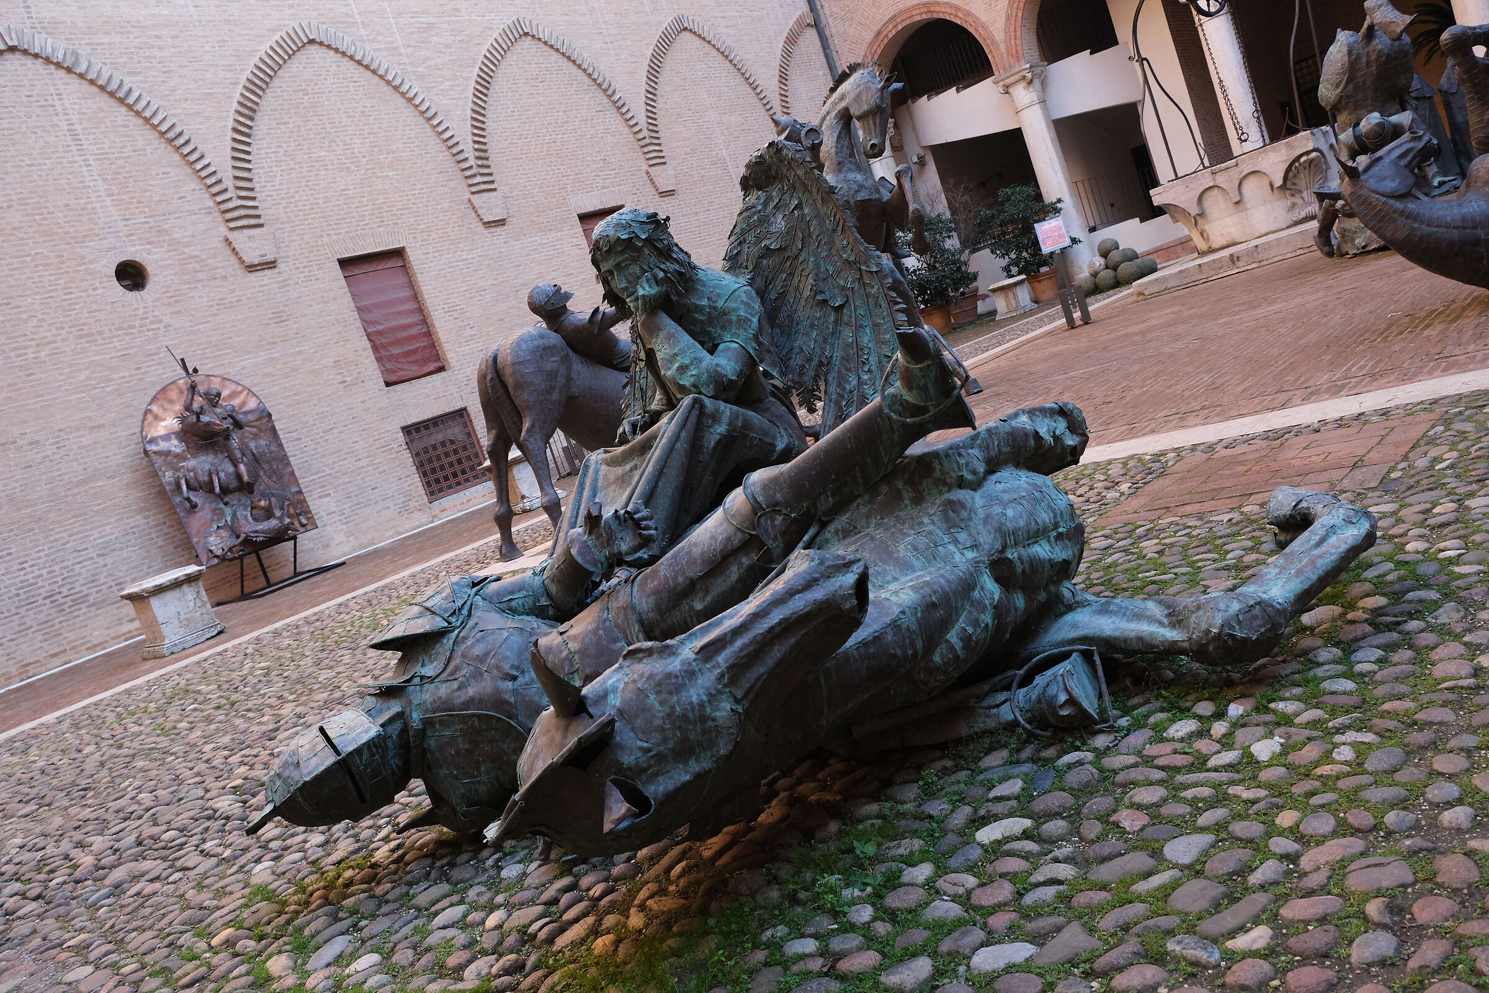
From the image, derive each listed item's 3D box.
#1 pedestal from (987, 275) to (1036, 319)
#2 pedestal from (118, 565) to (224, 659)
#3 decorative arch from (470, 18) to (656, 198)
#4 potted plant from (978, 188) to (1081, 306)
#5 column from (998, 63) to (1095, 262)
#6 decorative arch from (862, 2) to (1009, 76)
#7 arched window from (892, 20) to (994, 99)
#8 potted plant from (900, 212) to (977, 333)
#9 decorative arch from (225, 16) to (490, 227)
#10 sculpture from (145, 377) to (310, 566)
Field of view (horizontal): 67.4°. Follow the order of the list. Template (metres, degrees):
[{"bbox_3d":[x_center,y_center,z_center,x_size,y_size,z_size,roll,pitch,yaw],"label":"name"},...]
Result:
[{"bbox_3d":[5.337,-3.930,22.202,0.660,0.640,0.570,-11,10,46],"label":"pedestal"},{"bbox_3d":[-5.773,1.191,11.299,0.670,0.680,0.660,-11,10,46],"label":"pedestal"},{"bbox_3d":[-3.511,-7.305,20.415,0.200,3.020,4.710,-11,10,46],"label":"decorative arch"},{"bbox_3d":[6.104,-5.452,23.882,1.950,2.600,1.750,-11,10,46],"label":"potted plant"},{"bbox_3d":[6.624,-6.861,24.132,0.880,4.800,0.880,-11,10,46],"label":"column"},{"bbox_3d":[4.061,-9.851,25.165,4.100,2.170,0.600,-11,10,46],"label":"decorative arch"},{"bbox_3d":[4.241,-9.784,25.240,3.100,1.800,0.450,-11,10,46],"label":"arched window"},{"bbox_3d":[4.227,-4.882,24.773,1.600,2.500,1.550,-11,10,46],"label":"potted plant"},{"bbox_3d":[-6.280,-6.000,17.525,0.200,3.020,4.770,-11,10,46],"label":"decorative arch"},{"bbox_3d":[-7.053,-0.470,15.154,1.700,2.460,0.380,-25,3,-43],"label":"sculpture"}]

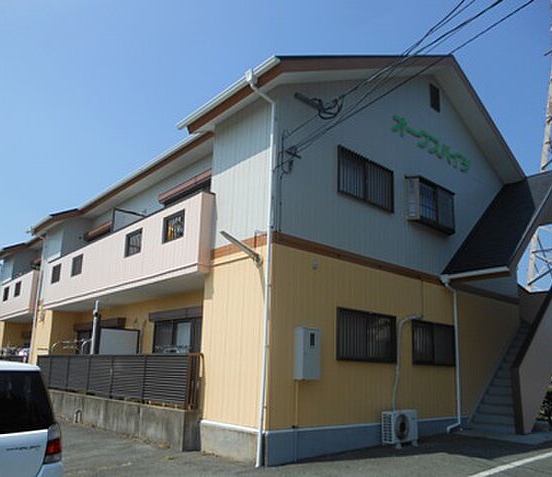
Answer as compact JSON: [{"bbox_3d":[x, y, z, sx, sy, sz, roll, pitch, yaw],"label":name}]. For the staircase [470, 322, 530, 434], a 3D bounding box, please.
[{"bbox_3d":[5.720,3.107,10.981,3.636,2.582,0.938,15,-20,-39],"label":"staircase"}]

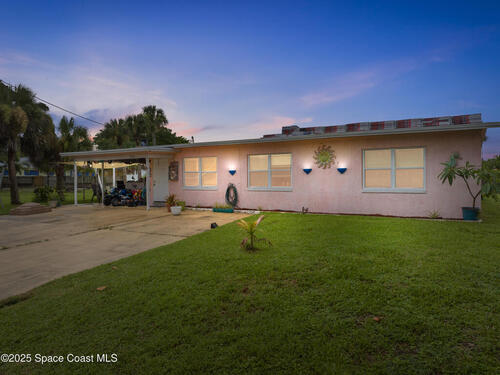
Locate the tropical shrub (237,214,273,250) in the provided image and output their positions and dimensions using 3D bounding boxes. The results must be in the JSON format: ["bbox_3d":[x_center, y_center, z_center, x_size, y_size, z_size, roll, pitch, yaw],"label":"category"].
[{"bbox_3d":[0.097,0.792,6.100,0.600,0.630,0.570,0,1,0],"label":"tropical shrub"}]

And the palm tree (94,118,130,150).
[{"bbox_3d":[-12.700,-2.860,32.000,3.200,7.000,3.200,0,1,0],"label":"palm tree"}]

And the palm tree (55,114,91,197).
[{"bbox_3d":[-11.960,-2.000,23.500,2.600,5.600,2.600,0,1,0],"label":"palm tree"}]

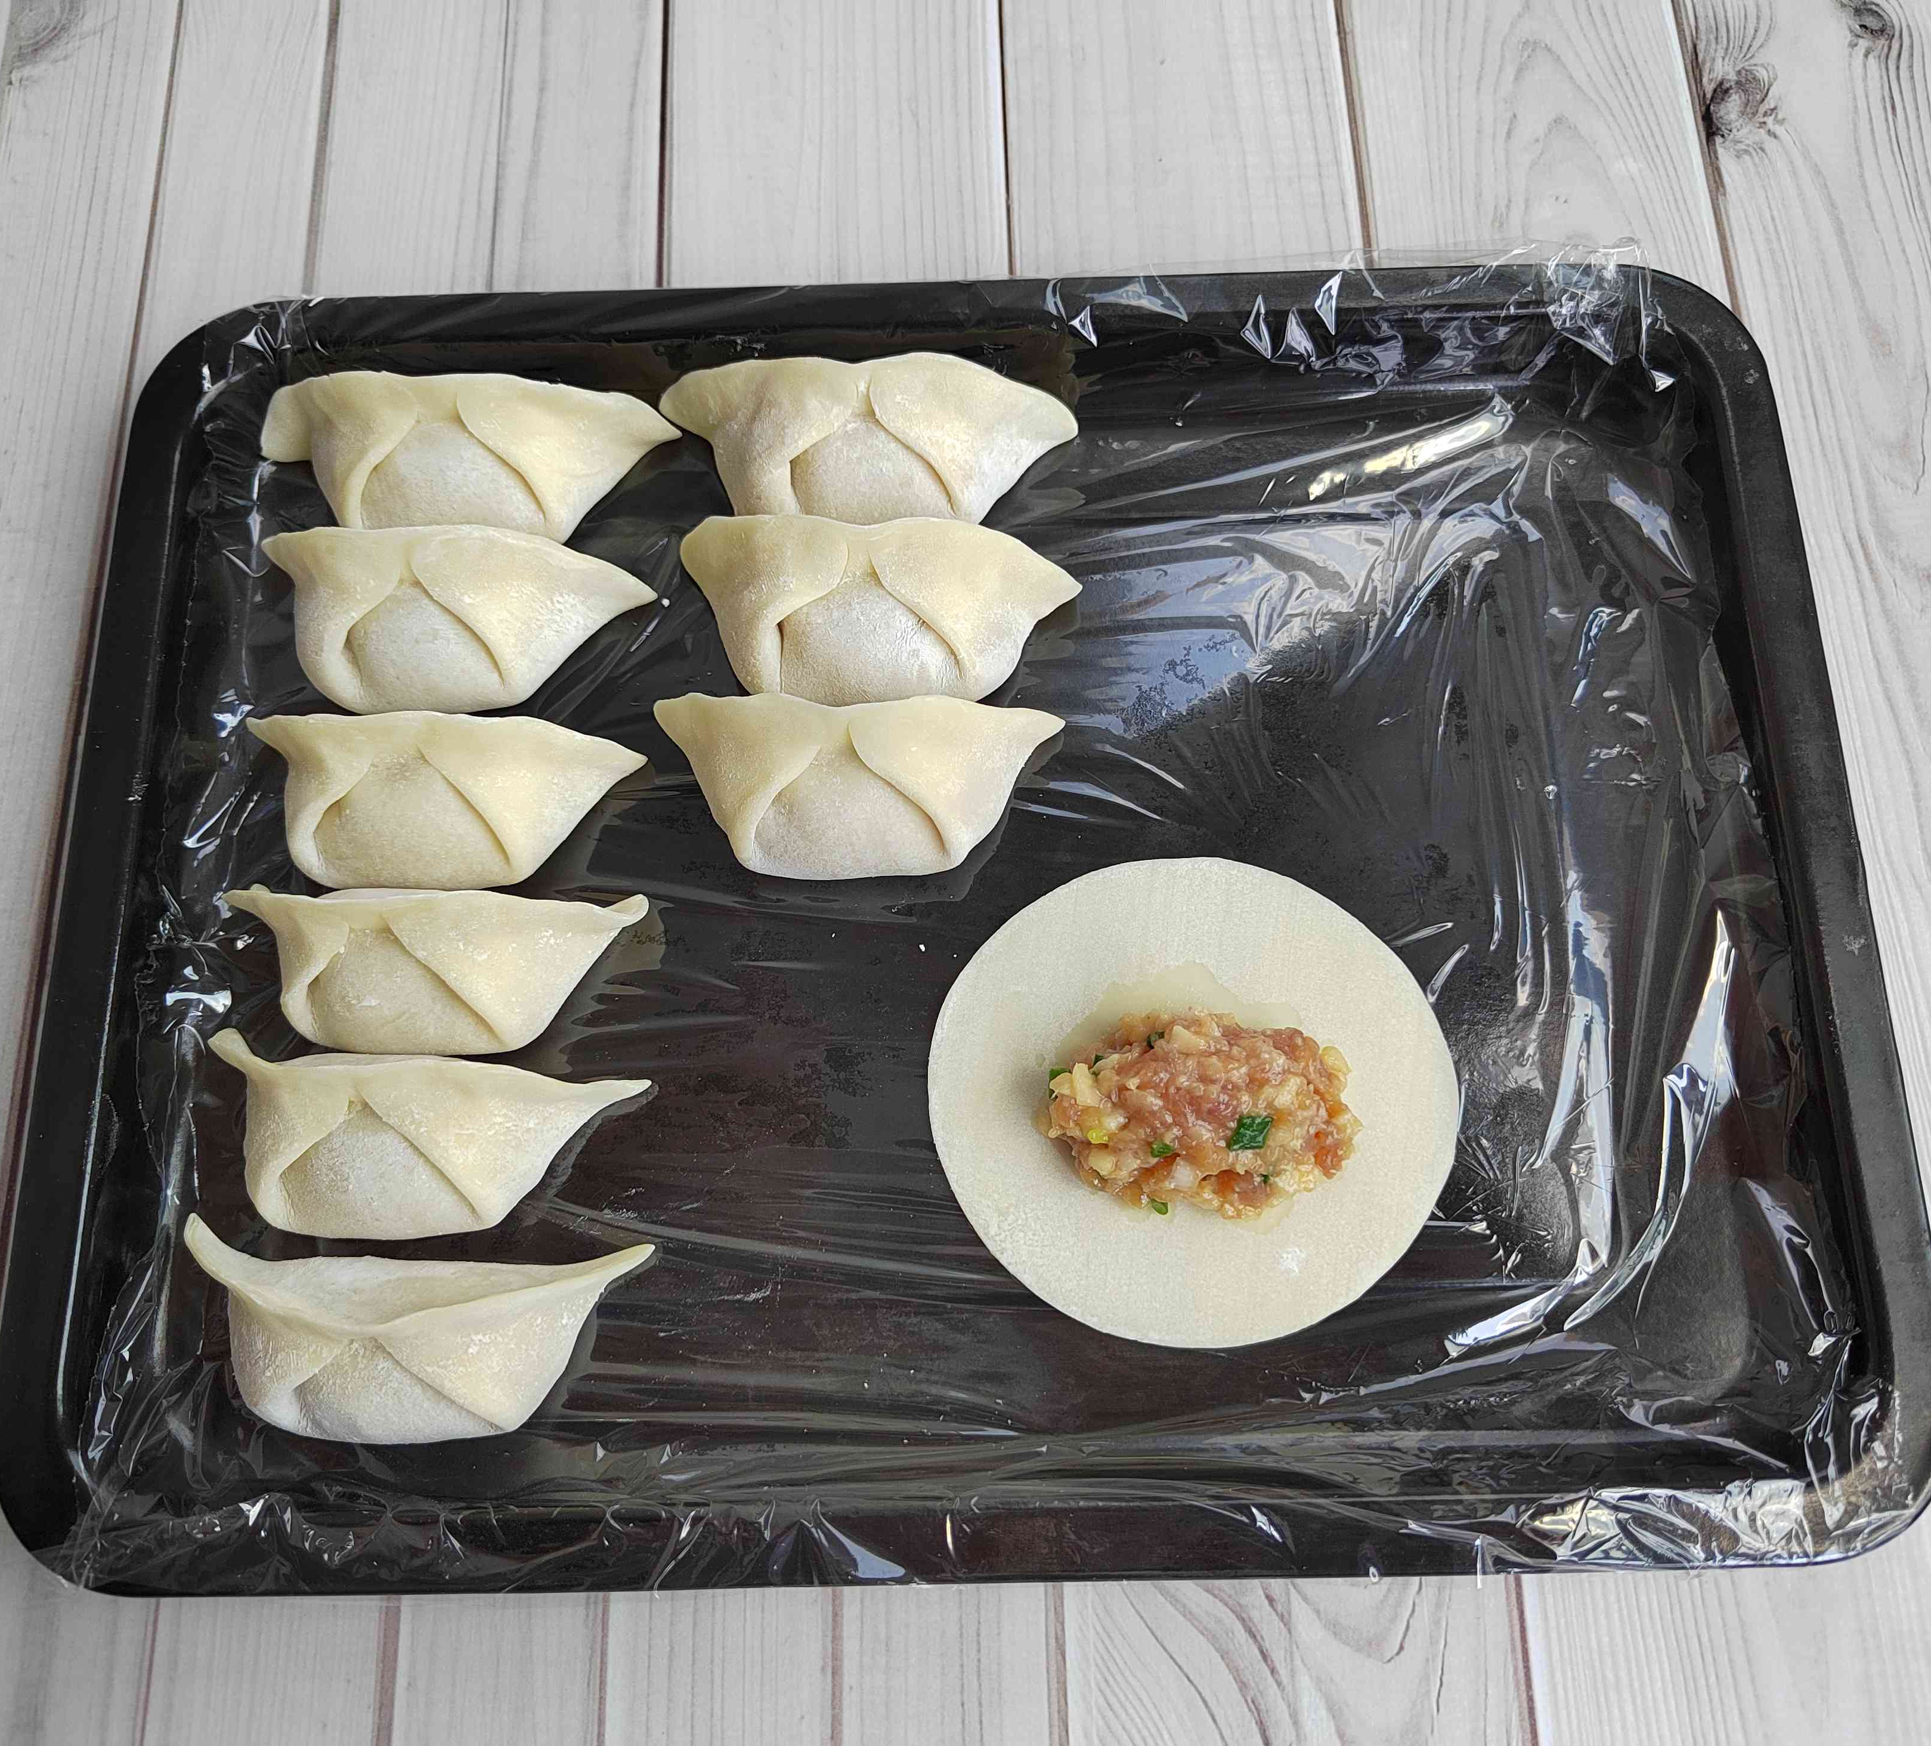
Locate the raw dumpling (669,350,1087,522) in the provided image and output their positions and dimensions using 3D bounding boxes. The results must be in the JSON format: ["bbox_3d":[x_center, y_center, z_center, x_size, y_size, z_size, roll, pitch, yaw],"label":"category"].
[{"bbox_3d":[-0.021,-0.101,0.350,0.092,0.033,0.037,0,74,0],"label":"raw dumpling"}]

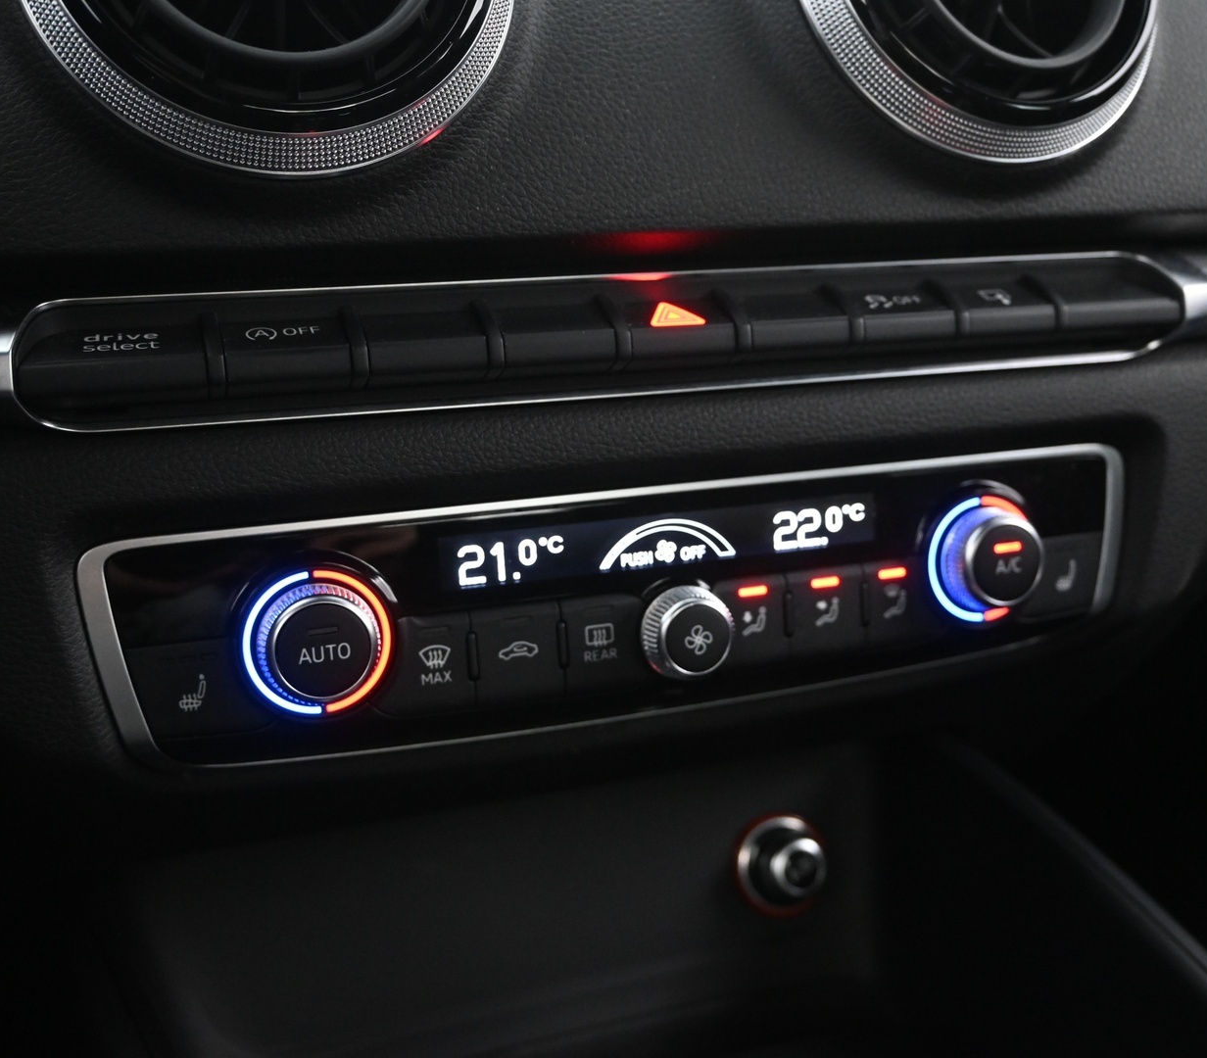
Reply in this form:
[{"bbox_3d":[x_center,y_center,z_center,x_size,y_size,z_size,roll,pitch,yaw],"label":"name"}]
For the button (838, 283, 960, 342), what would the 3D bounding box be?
[{"bbox_3d":[0.065,-0.046,0.291,0.022,0.013,0.009,-6,1,-18],"label":"button"}]

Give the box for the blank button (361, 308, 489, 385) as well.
[{"bbox_3d":[-0.035,-0.036,0.259,0.023,0.013,0.009,-6,1,-18],"label":"blank button"}]

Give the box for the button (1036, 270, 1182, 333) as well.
[{"bbox_3d":[0.118,-0.052,0.308,0.031,0.013,0.009,-6,1,-18],"label":"button"}]

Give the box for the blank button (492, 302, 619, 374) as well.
[{"bbox_3d":[-0.010,-0.038,0.267,0.023,0.013,0.009,-6,1,-18],"label":"blank button"}]

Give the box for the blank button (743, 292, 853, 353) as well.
[{"bbox_3d":[0.040,-0.043,0.283,0.023,0.013,0.009,-6,1,-18],"label":"blank button"}]

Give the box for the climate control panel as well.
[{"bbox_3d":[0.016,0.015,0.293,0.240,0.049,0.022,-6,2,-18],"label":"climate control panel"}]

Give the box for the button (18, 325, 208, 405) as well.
[{"bbox_3d":[-0.089,-0.030,0.241,0.032,0.013,0.009,-6,1,-18],"label":"button"}]

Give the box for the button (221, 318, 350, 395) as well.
[{"bbox_3d":[-0.060,-0.033,0.251,0.023,0.013,0.009,-6,1,-18],"label":"button"}]

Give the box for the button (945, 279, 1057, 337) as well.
[{"bbox_3d":[0.090,-0.049,0.299,0.022,0.013,0.009,-6,1,-18],"label":"button"}]

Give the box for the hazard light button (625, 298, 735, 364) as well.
[{"bbox_3d":[0.015,-0.041,0.275,0.023,0.013,0.009,-6,1,-18],"label":"hazard light button"}]

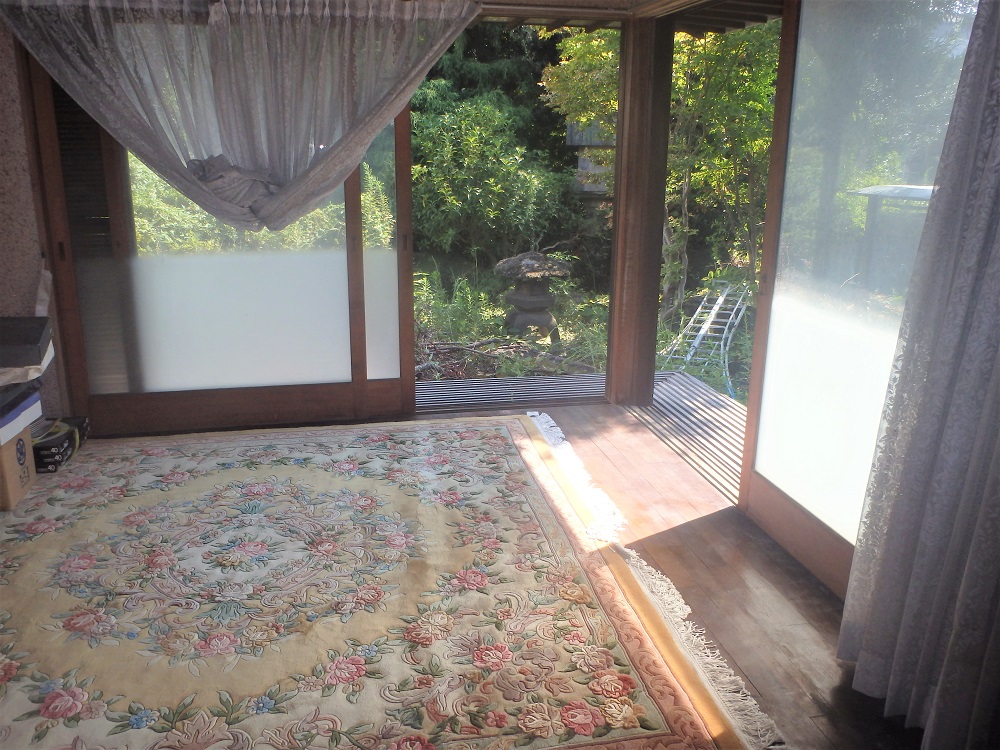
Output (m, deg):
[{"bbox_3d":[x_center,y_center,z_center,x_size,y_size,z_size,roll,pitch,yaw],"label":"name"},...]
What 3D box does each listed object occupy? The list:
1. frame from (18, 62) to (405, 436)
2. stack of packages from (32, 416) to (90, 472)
[{"bbox_3d":[-1.222,-0.643,3.800,1.619,1.824,0.090,-2,15,-11],"label":"frame"},{"bbox_3d":[-1.974,0.299,3.505,0.227,0.110,0.410,-3,15,-12],"label":"stack of packages"}]

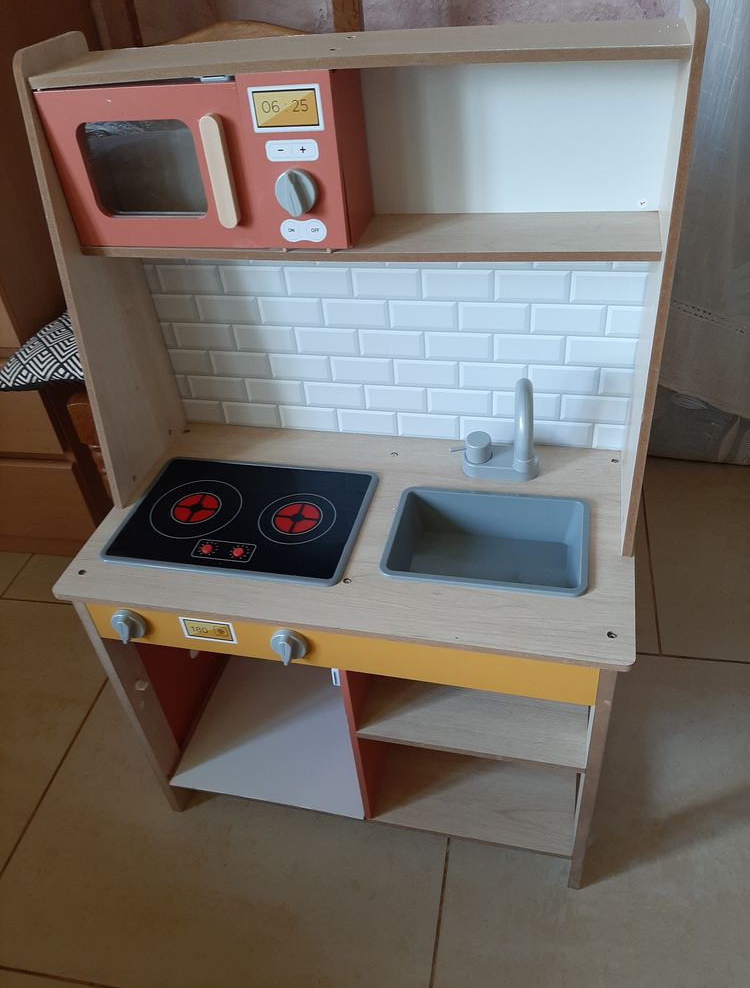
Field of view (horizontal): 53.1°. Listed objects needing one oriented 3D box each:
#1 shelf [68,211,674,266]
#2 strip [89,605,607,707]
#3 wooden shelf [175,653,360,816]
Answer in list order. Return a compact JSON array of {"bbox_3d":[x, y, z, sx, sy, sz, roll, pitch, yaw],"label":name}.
[{"bbox_3d":[-0.017,-0.263,0.764,0.577,0.009,0.103,5,40,13],"label":"shelf"},{"bbox_3d":[-0.050,0.152,0.773,0.541,0.071,0.014,5,40,13],"label":"strip"},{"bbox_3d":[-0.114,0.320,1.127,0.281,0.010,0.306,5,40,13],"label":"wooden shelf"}]

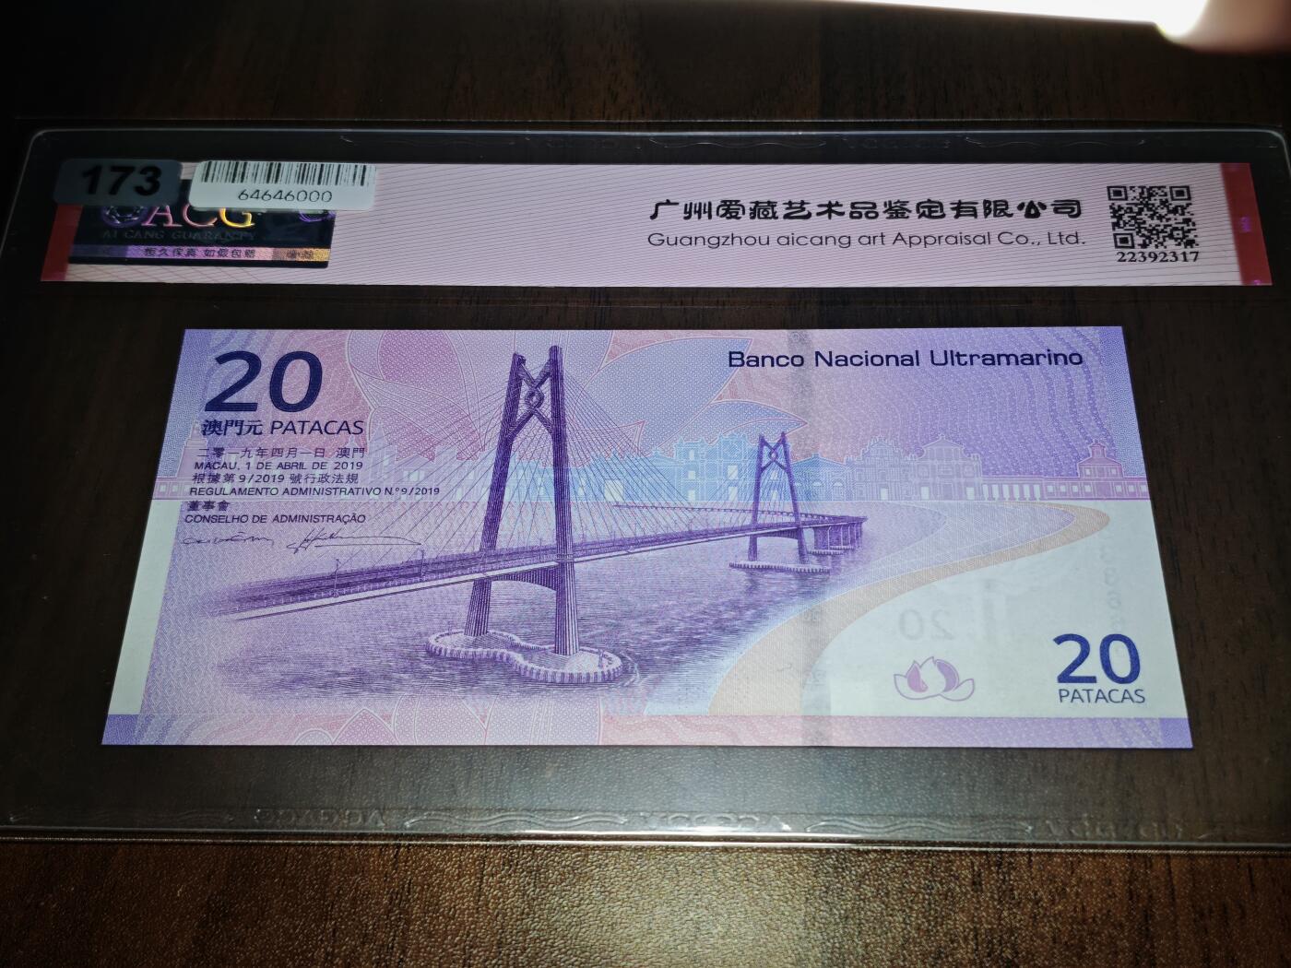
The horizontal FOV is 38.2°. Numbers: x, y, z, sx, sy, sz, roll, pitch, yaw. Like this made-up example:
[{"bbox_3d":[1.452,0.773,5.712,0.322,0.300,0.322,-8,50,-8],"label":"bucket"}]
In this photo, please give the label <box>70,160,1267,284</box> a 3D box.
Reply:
[{"bbox_3d":[0.001,-0.042,0.298,0.193,0.001,0.026,0,55,2],"label":"label"}]

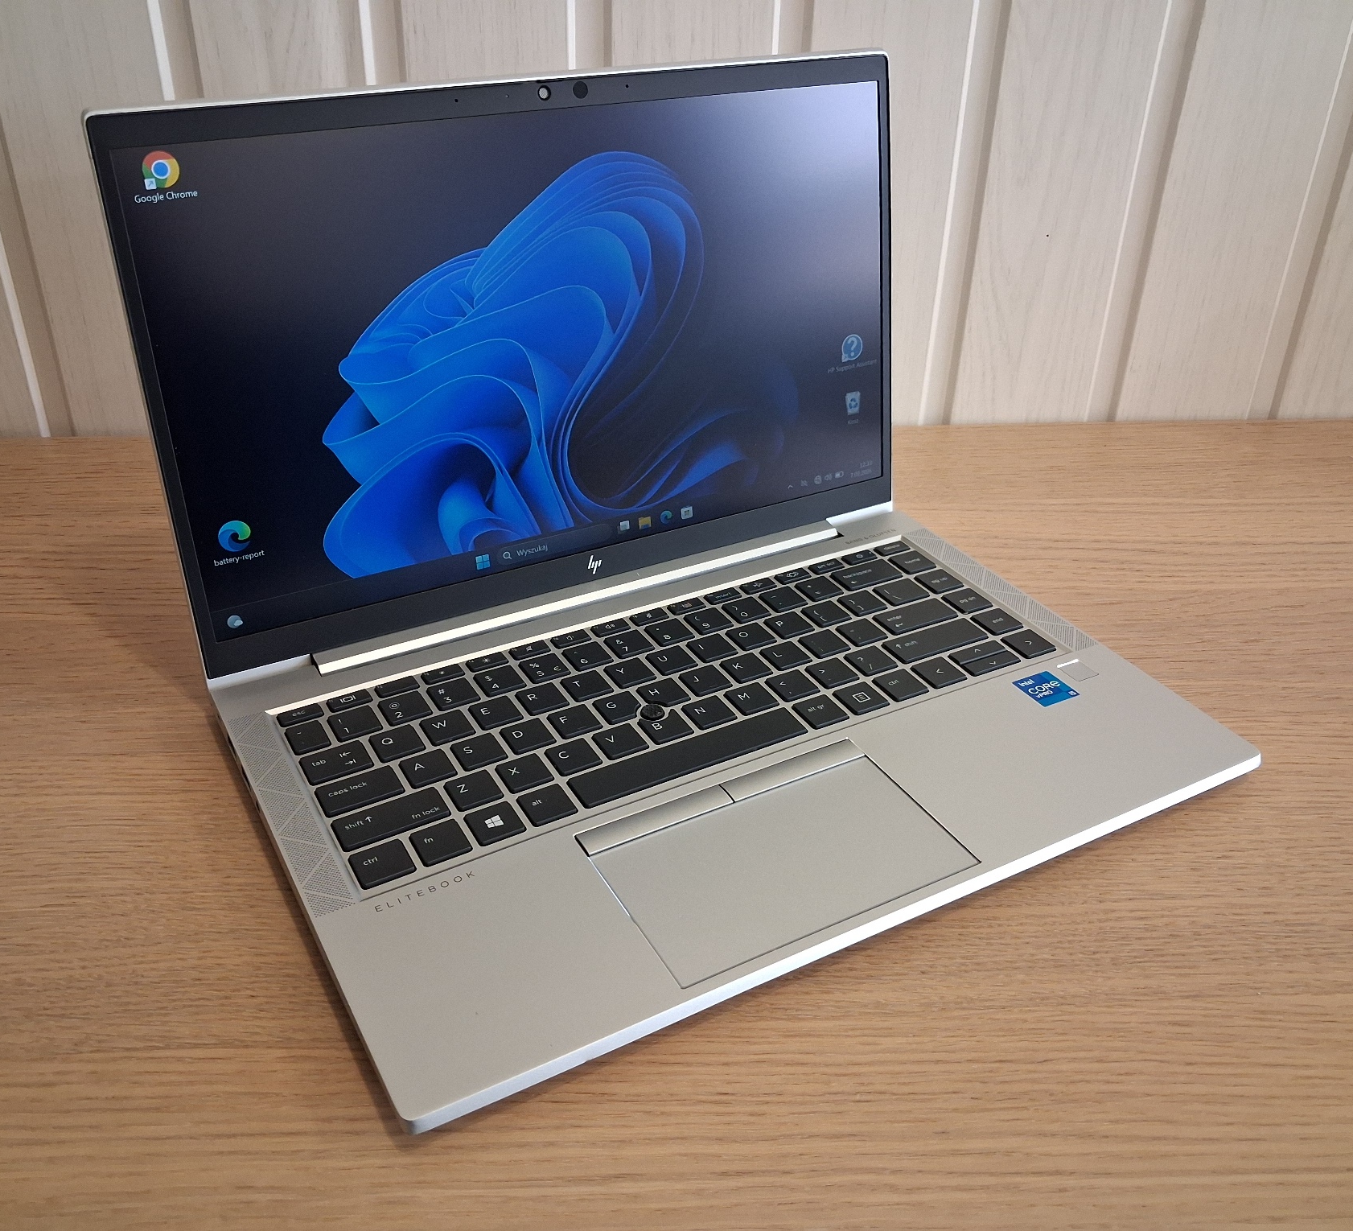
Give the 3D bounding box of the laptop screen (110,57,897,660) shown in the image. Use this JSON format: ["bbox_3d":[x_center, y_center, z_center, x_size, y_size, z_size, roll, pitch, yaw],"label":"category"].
[{"bbox_3d":[-0.044,-0.109,0.513,0.311,0.177,0.005,-16,25,-25],"label":"laptop screen"}]

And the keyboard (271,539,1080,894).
[{"bbox_3d":[0.004,0.026,0.494,0.289,0.006,0.103,-16,36,-25],"label":"keyboard"}]

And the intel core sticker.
[{"bbox_3d":[0.143,0.028,0.494,0.018,0.001,0.018,-16,36,-25],"label":"intel core sticker"}]

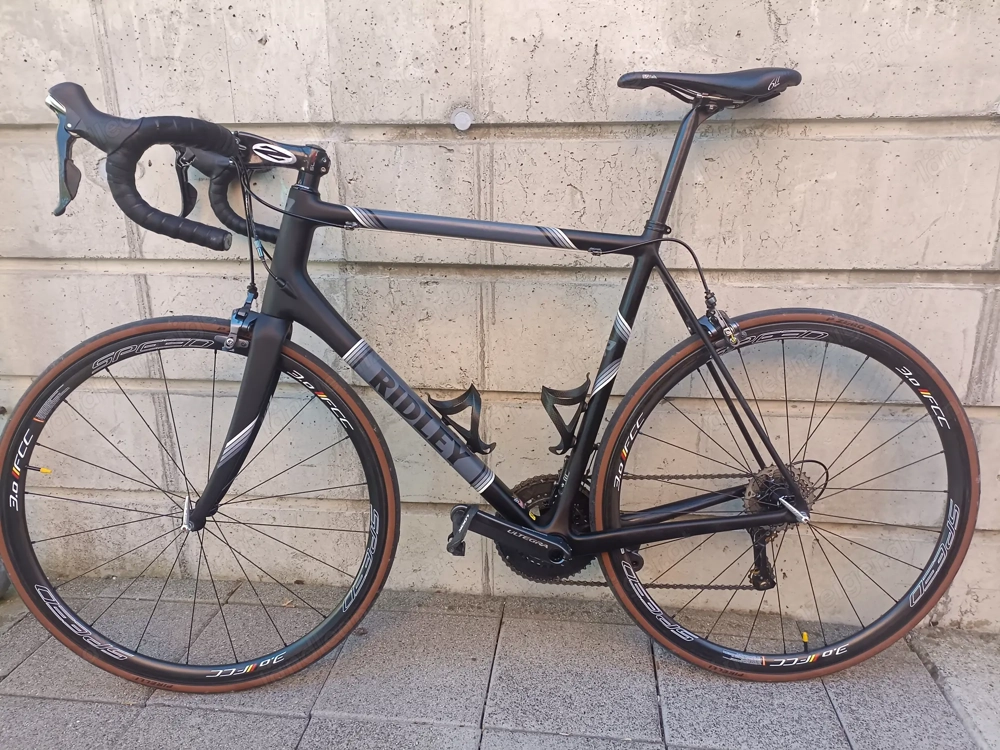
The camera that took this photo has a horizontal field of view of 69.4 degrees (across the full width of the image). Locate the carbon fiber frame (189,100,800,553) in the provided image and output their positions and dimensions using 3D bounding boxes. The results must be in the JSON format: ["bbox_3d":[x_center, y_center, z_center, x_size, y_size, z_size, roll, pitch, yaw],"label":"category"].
[{"bbox_3d":[-0.011,-0.059,1.195,1.005,0.750,0.140,-1,10,-1],"label":"carbon fiber frame"}]

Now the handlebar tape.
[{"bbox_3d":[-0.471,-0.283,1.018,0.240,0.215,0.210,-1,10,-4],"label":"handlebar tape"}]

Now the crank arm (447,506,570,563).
[{"bbox_3d":[0.017,0.260,1.183,0.208,0.043,0.034,20,9,-4],"label":"crank arm"}]

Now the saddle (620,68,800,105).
[{"bbox_3d":[0.330,-0.454,1.135,0.282,0.053,0.140,-1,10,-1],"label":"saddle"}]

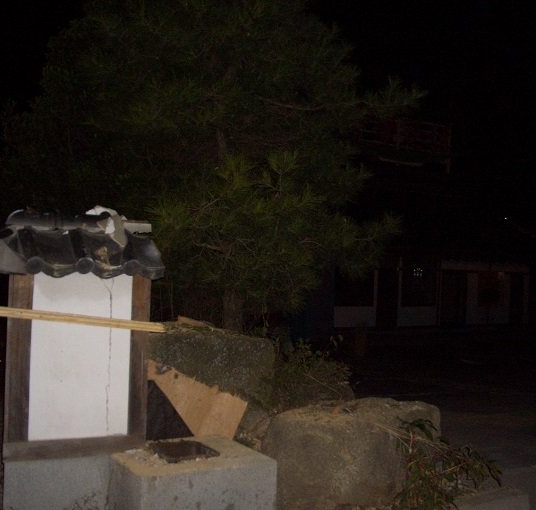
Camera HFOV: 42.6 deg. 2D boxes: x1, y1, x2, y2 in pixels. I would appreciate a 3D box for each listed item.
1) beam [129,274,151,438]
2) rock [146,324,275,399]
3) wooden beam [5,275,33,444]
[{"bbox_3d":[-0.778,0.586,4.108,0.112,0.945,0.112,2,-2,-24],"label":"beam"},{"bbox_3d":[-0.477,0.859,5.250,1.050,0.640,0.650,1,-2,0],"label":"rock"},{"bbox_3d":[-1.388,0.551,3.836,0.118,0.934,0.112,2,-2,-24],"label":"wooden beam"}]

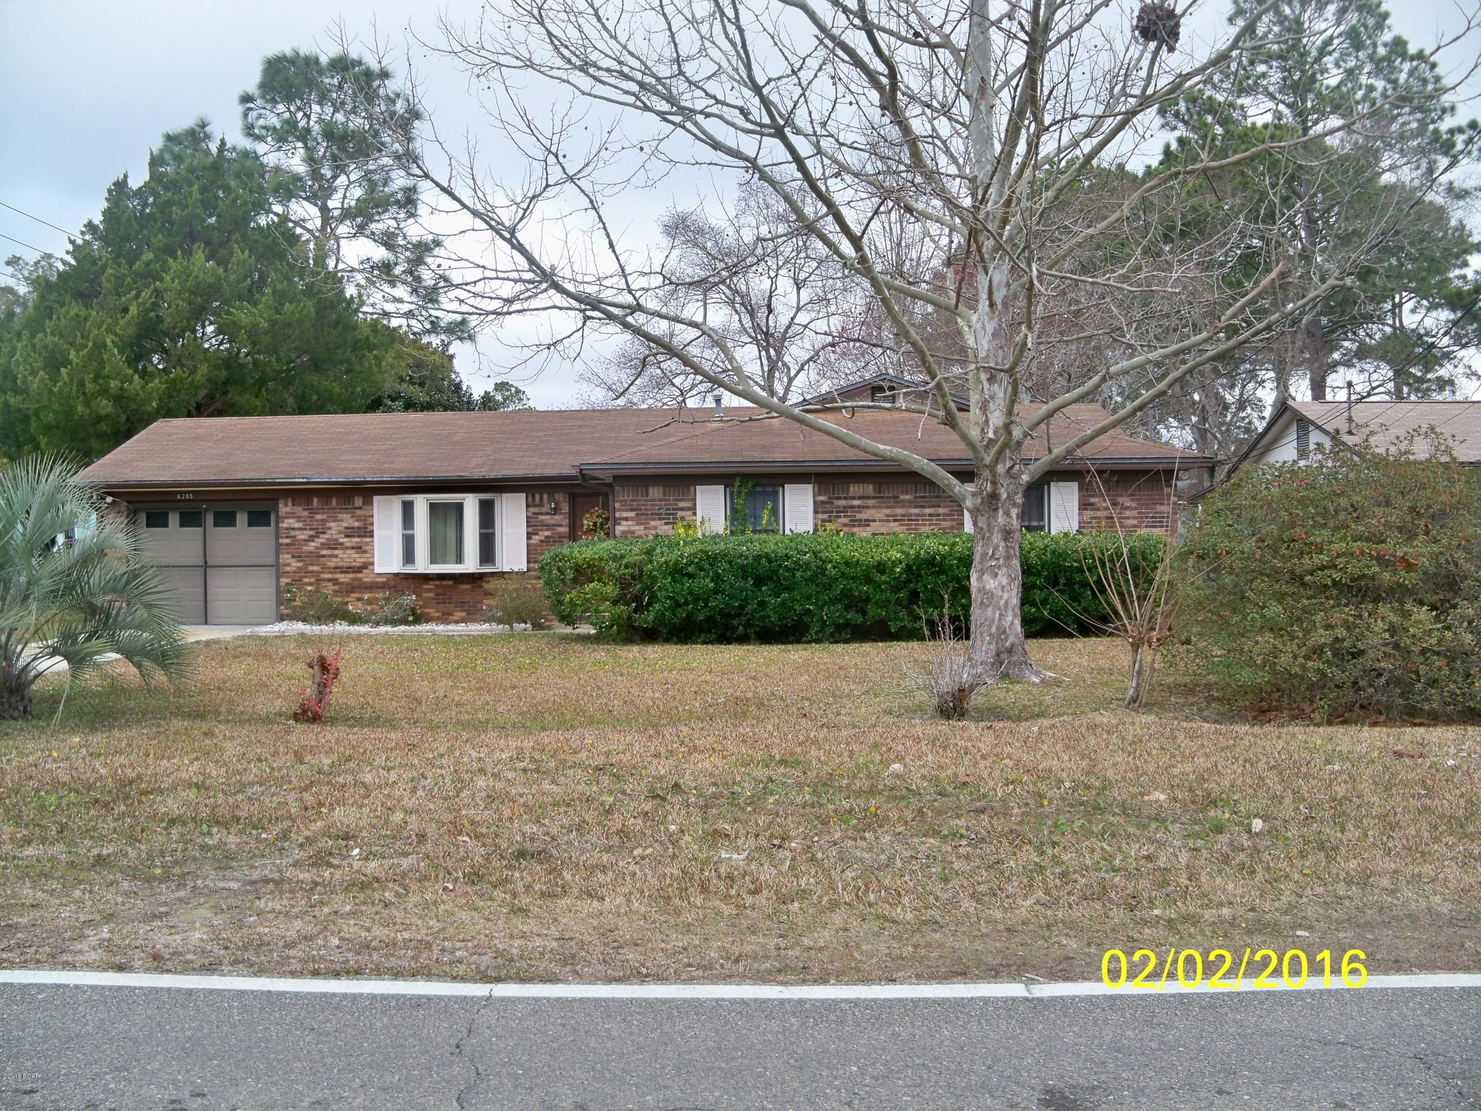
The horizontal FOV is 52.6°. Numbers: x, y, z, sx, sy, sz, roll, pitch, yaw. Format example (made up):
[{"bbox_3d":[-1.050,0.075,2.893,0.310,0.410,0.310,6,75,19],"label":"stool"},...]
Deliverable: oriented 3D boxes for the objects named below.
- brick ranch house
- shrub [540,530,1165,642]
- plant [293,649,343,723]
[{"bbox_3d":[-2.150,-0.800,26.500,17.600,3.900,10.400,-1,1,0],"label":"brick ranch house"},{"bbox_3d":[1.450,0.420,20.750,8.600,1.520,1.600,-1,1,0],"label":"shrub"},{"bbox_3d":[-3.500,1.080,12.400,0.410,0.630,0.380,-1,1,0],"label":"plant"}]

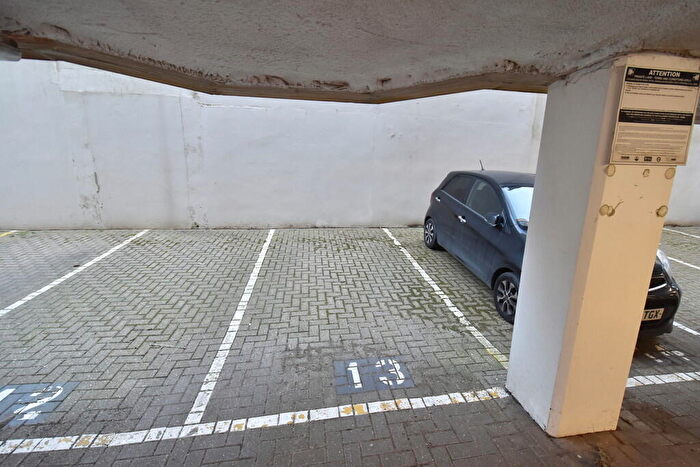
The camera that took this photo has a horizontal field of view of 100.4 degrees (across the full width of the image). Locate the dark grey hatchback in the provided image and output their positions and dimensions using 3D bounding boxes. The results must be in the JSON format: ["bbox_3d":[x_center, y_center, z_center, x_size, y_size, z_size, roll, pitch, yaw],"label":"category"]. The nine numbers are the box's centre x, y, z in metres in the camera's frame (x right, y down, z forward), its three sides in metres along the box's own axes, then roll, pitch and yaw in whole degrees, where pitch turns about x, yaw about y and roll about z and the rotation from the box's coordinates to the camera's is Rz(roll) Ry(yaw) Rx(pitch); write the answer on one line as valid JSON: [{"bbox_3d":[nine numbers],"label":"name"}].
[{"bbox_3d":[2.390,-0.075,4.195,1.610,1.480,3.600,0,16,-5],"label":"dark grey hatchback"}]

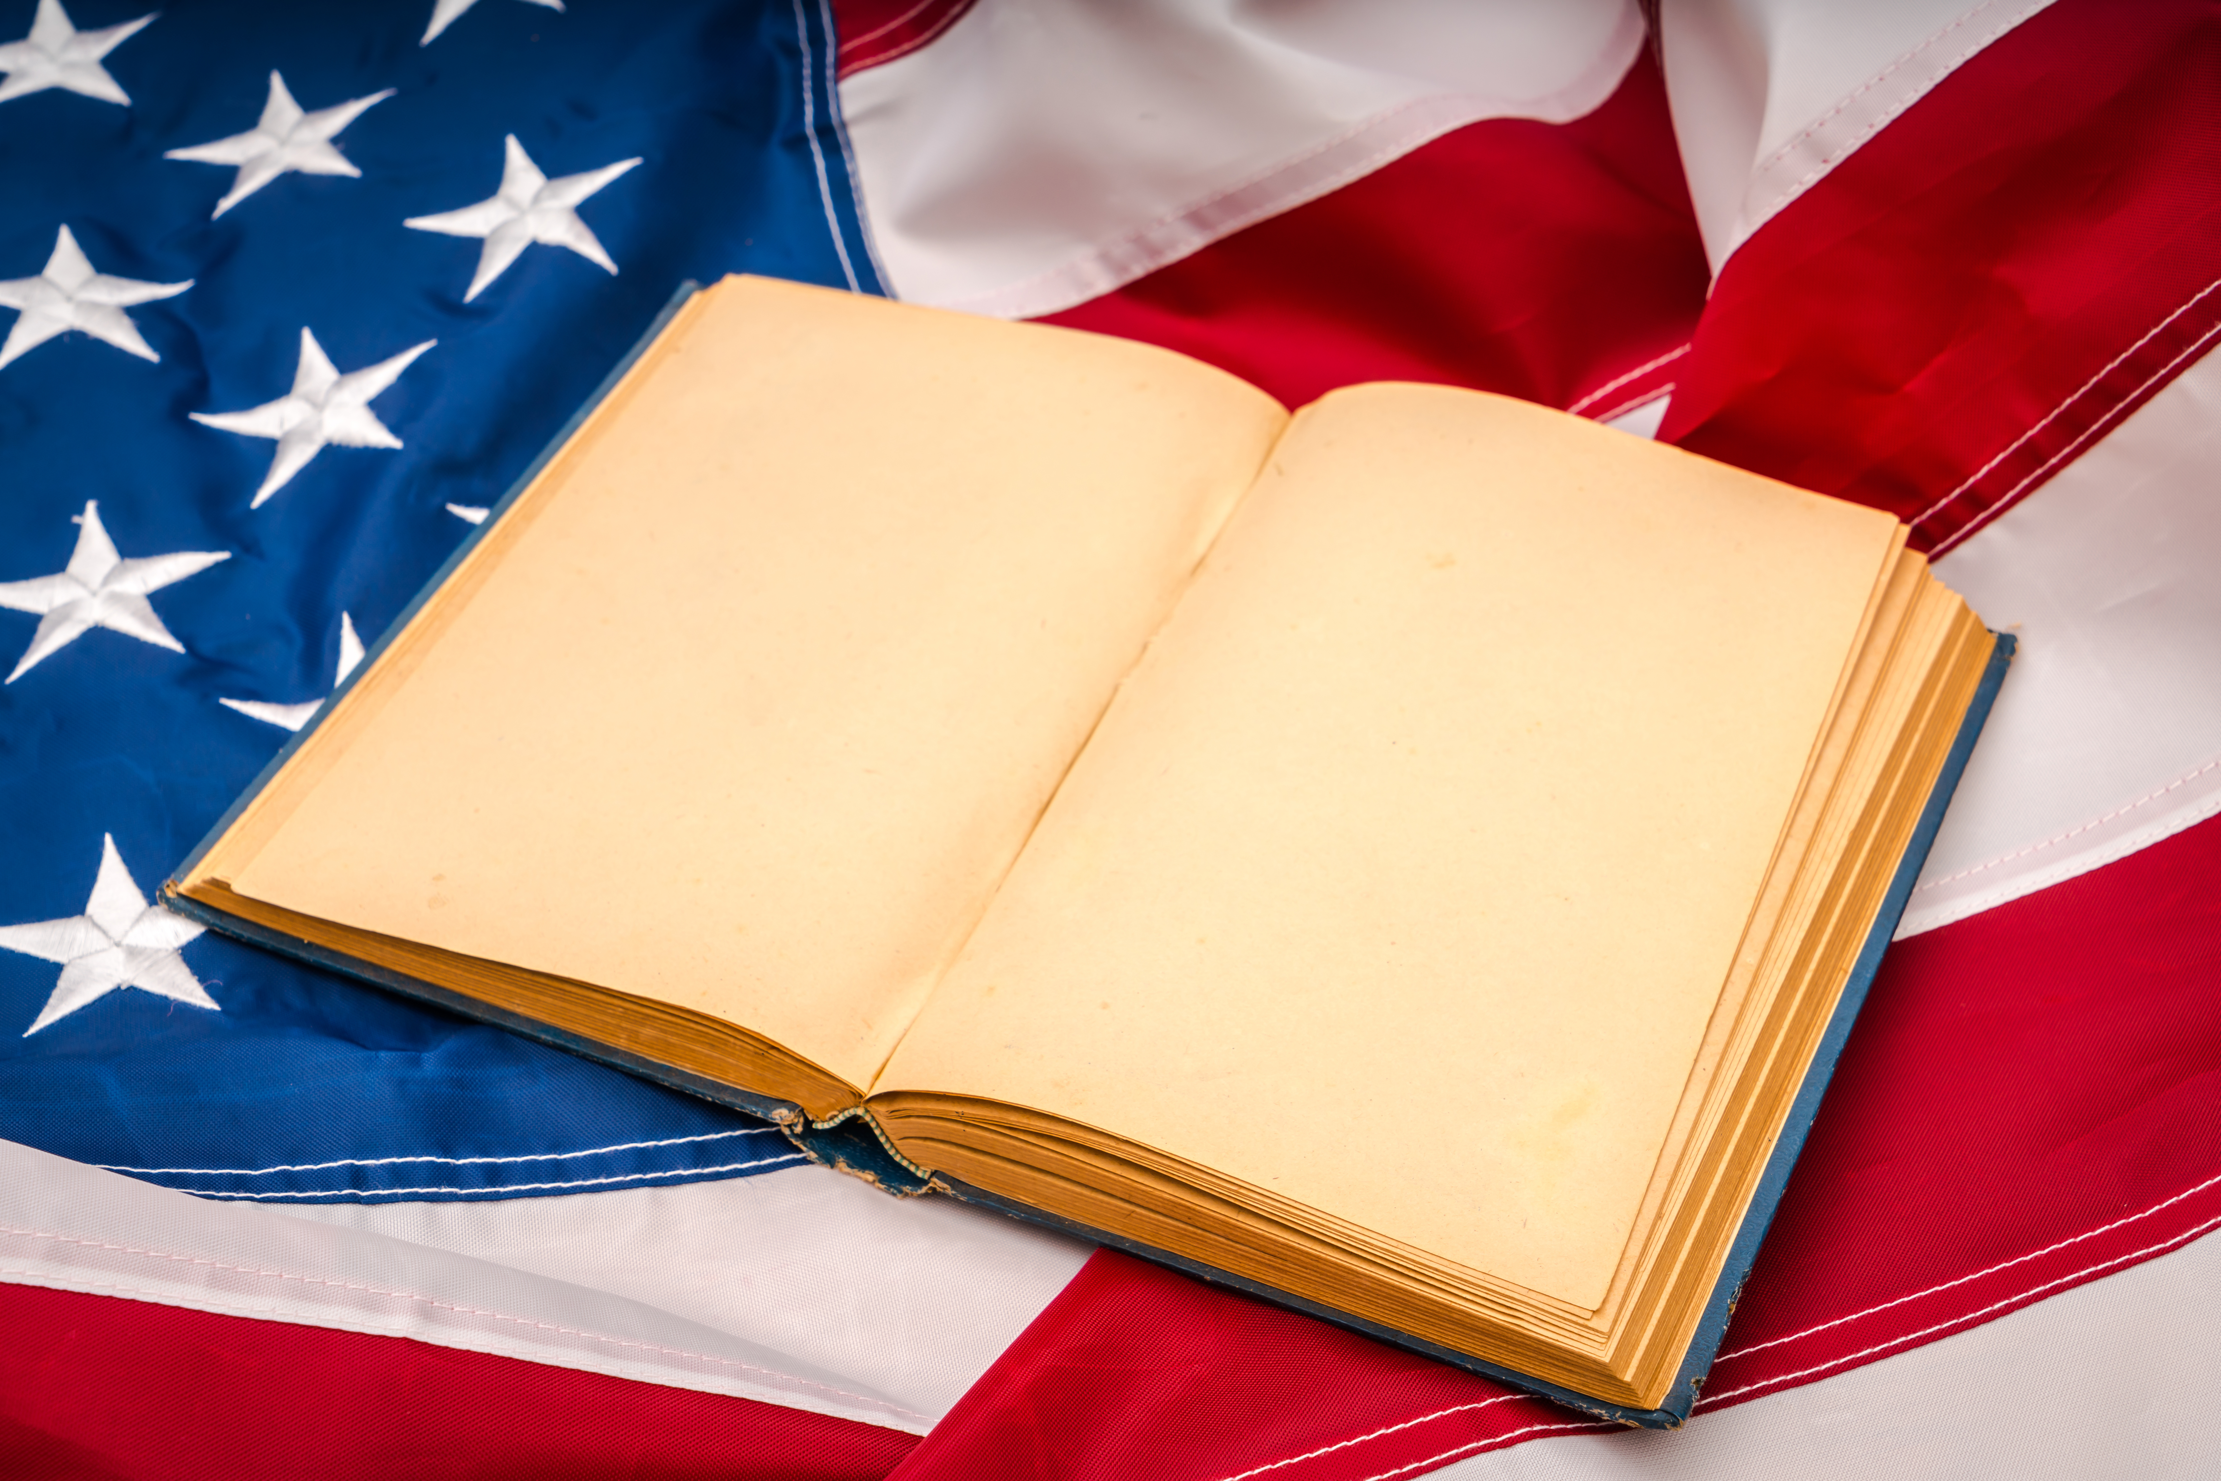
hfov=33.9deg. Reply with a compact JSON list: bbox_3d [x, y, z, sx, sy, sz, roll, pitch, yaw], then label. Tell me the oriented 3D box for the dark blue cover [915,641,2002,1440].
[{"bbox_3d":[0.071,0.028,0.651,0.130,0.005,0.192,16,49,20],"label":"dark blue cover"}]

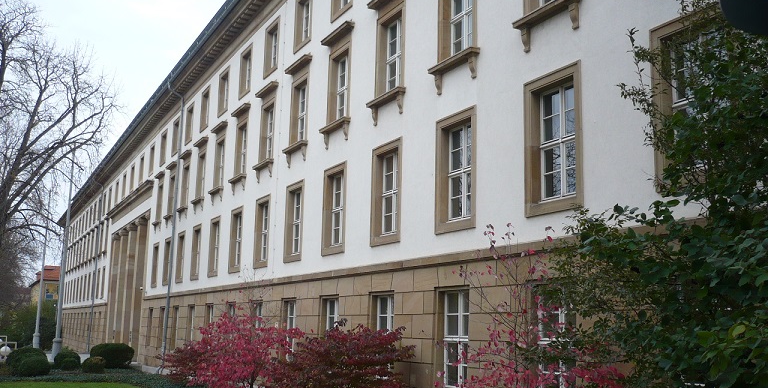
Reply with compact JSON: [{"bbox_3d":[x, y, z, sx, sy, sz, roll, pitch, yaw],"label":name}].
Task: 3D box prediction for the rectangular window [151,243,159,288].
[{"bbox_3d":[-13.606,4.323,46.670,0.300,2.660,1.637,6,-11,-27],"label":"rectangular window"}]

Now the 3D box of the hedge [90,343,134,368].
[{"bbox_3d":[-14.335,8.554,41.000,2.300,1.450,2.100,6,-11,-27],"label":"hedge"}]

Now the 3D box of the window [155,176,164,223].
[{"bbox_3d":[-14.389,0.438,49.844,0.509,3.283,2.045,6,-11,-27],"label":"window"}]

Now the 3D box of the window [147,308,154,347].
[{"bbox_3d":[-13.888,8.014,46.466,0.280,2.364,1.362,6,-11,-27],"label":"window"}]

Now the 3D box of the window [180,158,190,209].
[{"bbox_3d":[-11.158,-0.571,43.662,0.509,3.283,2.045,6,-11,-27],"label":"window"}]

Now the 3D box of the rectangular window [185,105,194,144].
[{"bbox_3d":[-10.963,-3.949,44.315,0.259,2.220,1.694,6,-11,-27],"label":"rectangular window"}]

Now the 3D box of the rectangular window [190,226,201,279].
[{"bbox_3d":[-9.123,2.902,38.169,0.280,2.689,1.662,6,-11,-27],"label":"rectangular window"}]

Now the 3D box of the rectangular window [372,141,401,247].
[{"bbox_3d":[0.147,0.004,20.451,0.280,2.689,1.662,6,-11,-27],"label":"rectangular window"}]

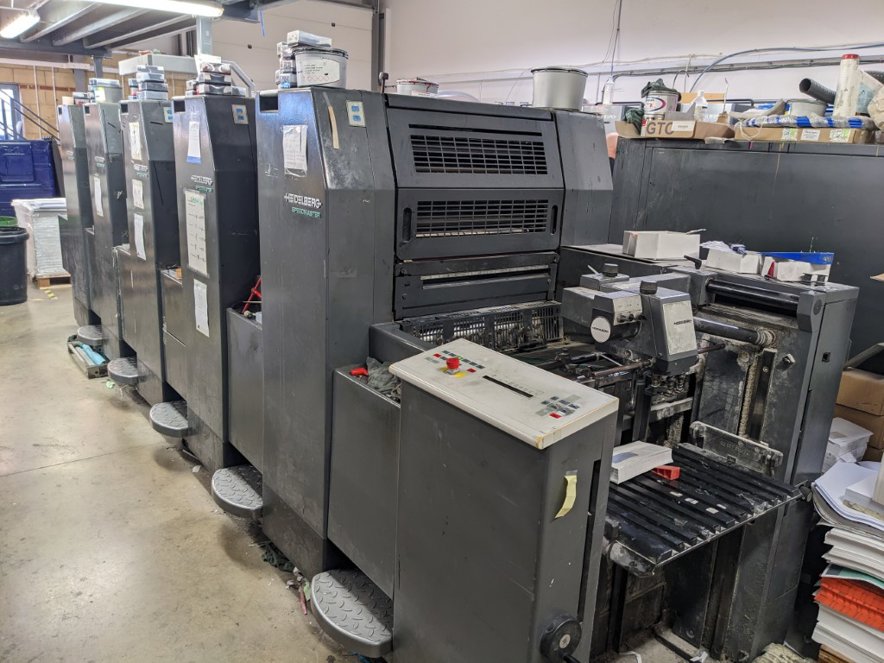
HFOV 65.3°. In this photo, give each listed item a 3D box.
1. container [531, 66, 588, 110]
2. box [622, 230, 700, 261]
[{"bbox_3d":[0.539,-1.119,3.229,0.262,0.178,0.262,3,15,-1],"label":"container"},{"bbox_3d":[0.959,-0.386,3.024,0.253,0.112,0.193,-9,19,-37],"label":"box"}]

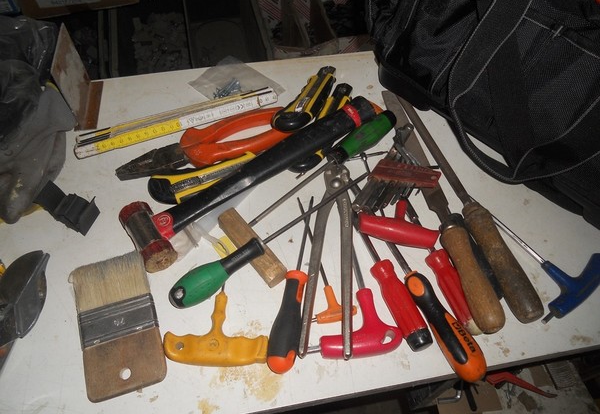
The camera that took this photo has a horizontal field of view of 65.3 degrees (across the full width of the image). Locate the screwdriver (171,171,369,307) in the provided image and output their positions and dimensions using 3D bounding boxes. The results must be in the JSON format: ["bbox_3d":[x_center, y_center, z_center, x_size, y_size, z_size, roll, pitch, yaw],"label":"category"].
[{"bbox_3d":[-0.023,0.023,0.456,0.226,0.034,0.034,-32,62,-15],"label":"screwdriver"}]

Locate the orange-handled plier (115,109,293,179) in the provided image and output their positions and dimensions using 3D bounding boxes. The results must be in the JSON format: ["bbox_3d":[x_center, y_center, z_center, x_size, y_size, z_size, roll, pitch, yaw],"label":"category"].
[{"bbox_3d":[-0.104,-0.068,0.530,0.209,0.022,0.056,-21,59,-13],"label":"orange-handled plier"}]

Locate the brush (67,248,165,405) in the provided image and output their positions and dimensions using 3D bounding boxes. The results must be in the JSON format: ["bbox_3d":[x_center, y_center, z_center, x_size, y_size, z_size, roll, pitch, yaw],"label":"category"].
[{"bbox_3d":[-0.164,0.103,0.419,0.065,0.017,0.128,-17,58,-12],"label":"brush"}]

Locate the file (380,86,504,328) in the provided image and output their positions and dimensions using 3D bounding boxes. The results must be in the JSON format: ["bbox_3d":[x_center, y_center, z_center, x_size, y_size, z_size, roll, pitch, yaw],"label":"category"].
[{"bbox_3d":[0.139,-0.022,0.504,0.032,0.030,0.320,-9,54,-7],"label":"file"}]

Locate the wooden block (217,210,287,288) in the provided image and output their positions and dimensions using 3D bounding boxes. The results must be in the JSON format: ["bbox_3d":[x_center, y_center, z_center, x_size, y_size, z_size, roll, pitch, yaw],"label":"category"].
[{"bbox_3d":[-0.048,0.040,0.465,0.019,0.015,0.088,-33,63,-21],"label":"wooden block"}]

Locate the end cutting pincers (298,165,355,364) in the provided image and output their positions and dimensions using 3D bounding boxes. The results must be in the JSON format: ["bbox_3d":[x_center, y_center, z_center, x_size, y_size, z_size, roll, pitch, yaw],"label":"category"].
[{"bbox_3d":[0.031,0.040,0.453,0.054,0.022,0.212,5,53,2],"label":"end cutting pincers"}]

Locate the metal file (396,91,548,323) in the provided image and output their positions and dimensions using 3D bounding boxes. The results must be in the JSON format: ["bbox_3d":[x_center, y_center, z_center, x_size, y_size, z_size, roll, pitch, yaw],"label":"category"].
[{"bbox_3d":[0.169,-0.022,0.508,0.030,0.030,0.308,-13,56,-10],"label":"metal file"}]

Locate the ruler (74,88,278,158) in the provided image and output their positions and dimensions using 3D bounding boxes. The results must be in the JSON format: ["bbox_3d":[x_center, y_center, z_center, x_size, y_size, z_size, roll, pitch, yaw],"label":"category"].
[{"bbox_3d":[-0.142,-0.101,0.557,0.240,0.017,0.020,-17,58,-12],"label":"ruler"}]

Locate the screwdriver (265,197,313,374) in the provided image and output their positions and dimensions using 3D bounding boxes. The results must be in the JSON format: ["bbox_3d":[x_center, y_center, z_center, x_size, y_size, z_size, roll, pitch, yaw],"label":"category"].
[{"bbox_3d":[-0.002,0.064,0.446,0.028,0.028,0.182,8,54,4],"label":"screwdriver"}]

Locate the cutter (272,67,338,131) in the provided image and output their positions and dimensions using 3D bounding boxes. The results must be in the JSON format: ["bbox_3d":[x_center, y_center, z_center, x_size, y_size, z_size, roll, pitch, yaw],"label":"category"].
[{"bbox_3d":[0.015,-0.134,0.560,0.042,0.027,0.138,17,44,10],"label":"cutter"}]

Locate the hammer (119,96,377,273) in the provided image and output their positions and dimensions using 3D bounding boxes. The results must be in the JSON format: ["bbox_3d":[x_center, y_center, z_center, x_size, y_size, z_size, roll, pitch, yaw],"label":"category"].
[{"bbox_3d":[-0.042,-0.036,0.493,0.295,0.036,0.075,-30,62,-15],"label":"hammer"}]

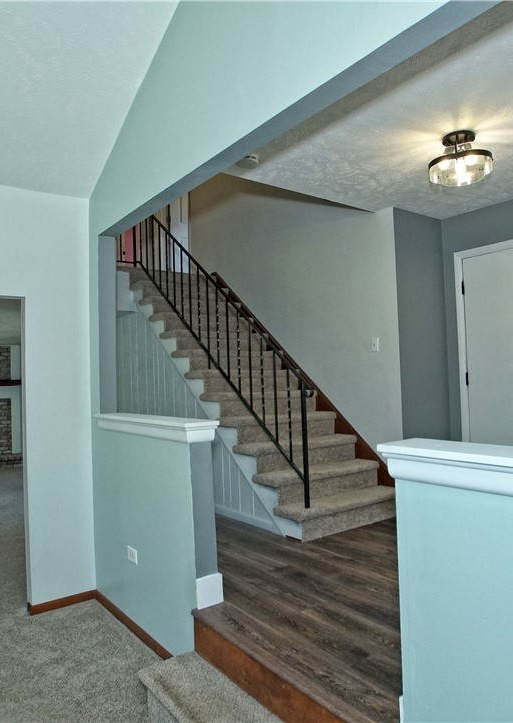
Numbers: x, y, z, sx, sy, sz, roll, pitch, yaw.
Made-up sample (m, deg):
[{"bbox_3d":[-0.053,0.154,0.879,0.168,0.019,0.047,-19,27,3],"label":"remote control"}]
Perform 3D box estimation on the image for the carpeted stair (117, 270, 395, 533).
[{"bbox_3d":[-0.130,0.102,4.724,1.030,2.420,2.700,-1,-2,-37],"label":"carpeted stair"}]

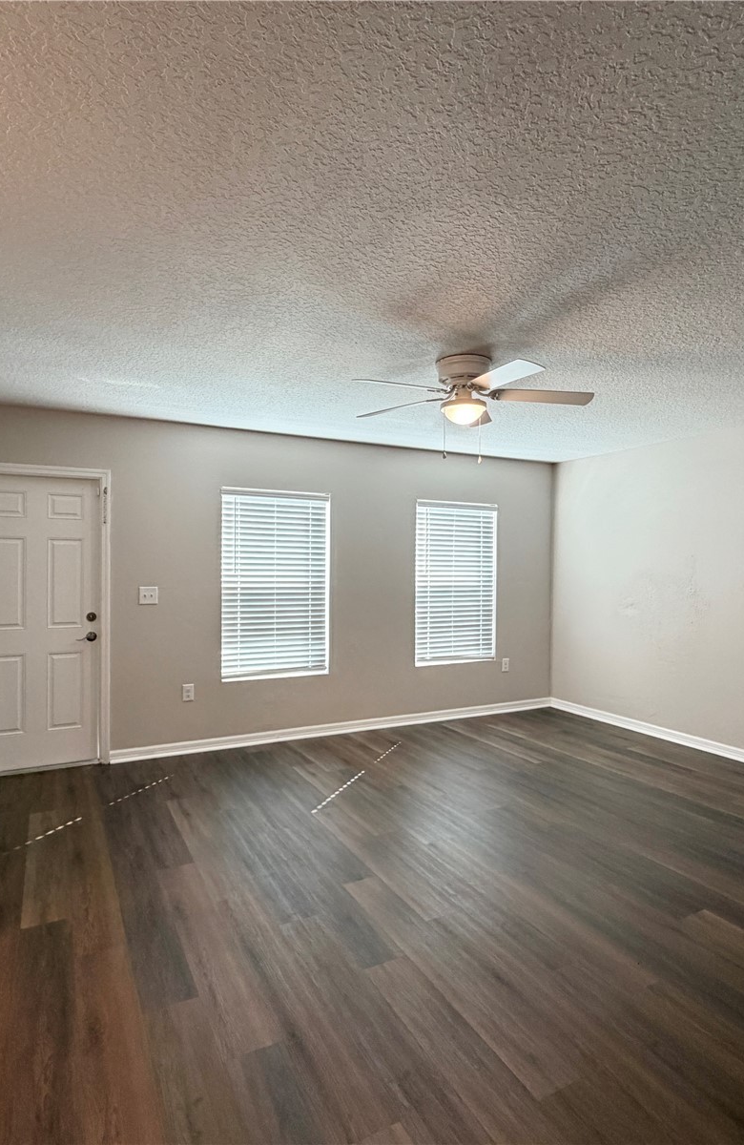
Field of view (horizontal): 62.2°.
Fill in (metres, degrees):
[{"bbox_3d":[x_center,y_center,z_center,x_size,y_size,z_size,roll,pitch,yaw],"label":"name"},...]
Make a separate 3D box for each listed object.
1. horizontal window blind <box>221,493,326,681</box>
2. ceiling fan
[{"bbox_3d":[-0.768,0.091,4.996,0.903,1.495,0.066,0,1,-27],"label":"horizontal window blind"},{"bbox_3d":[0.464,-0.914,3.130,1.295,0.309,1.295,0,1,-27],"label":"ceiling fan"}]

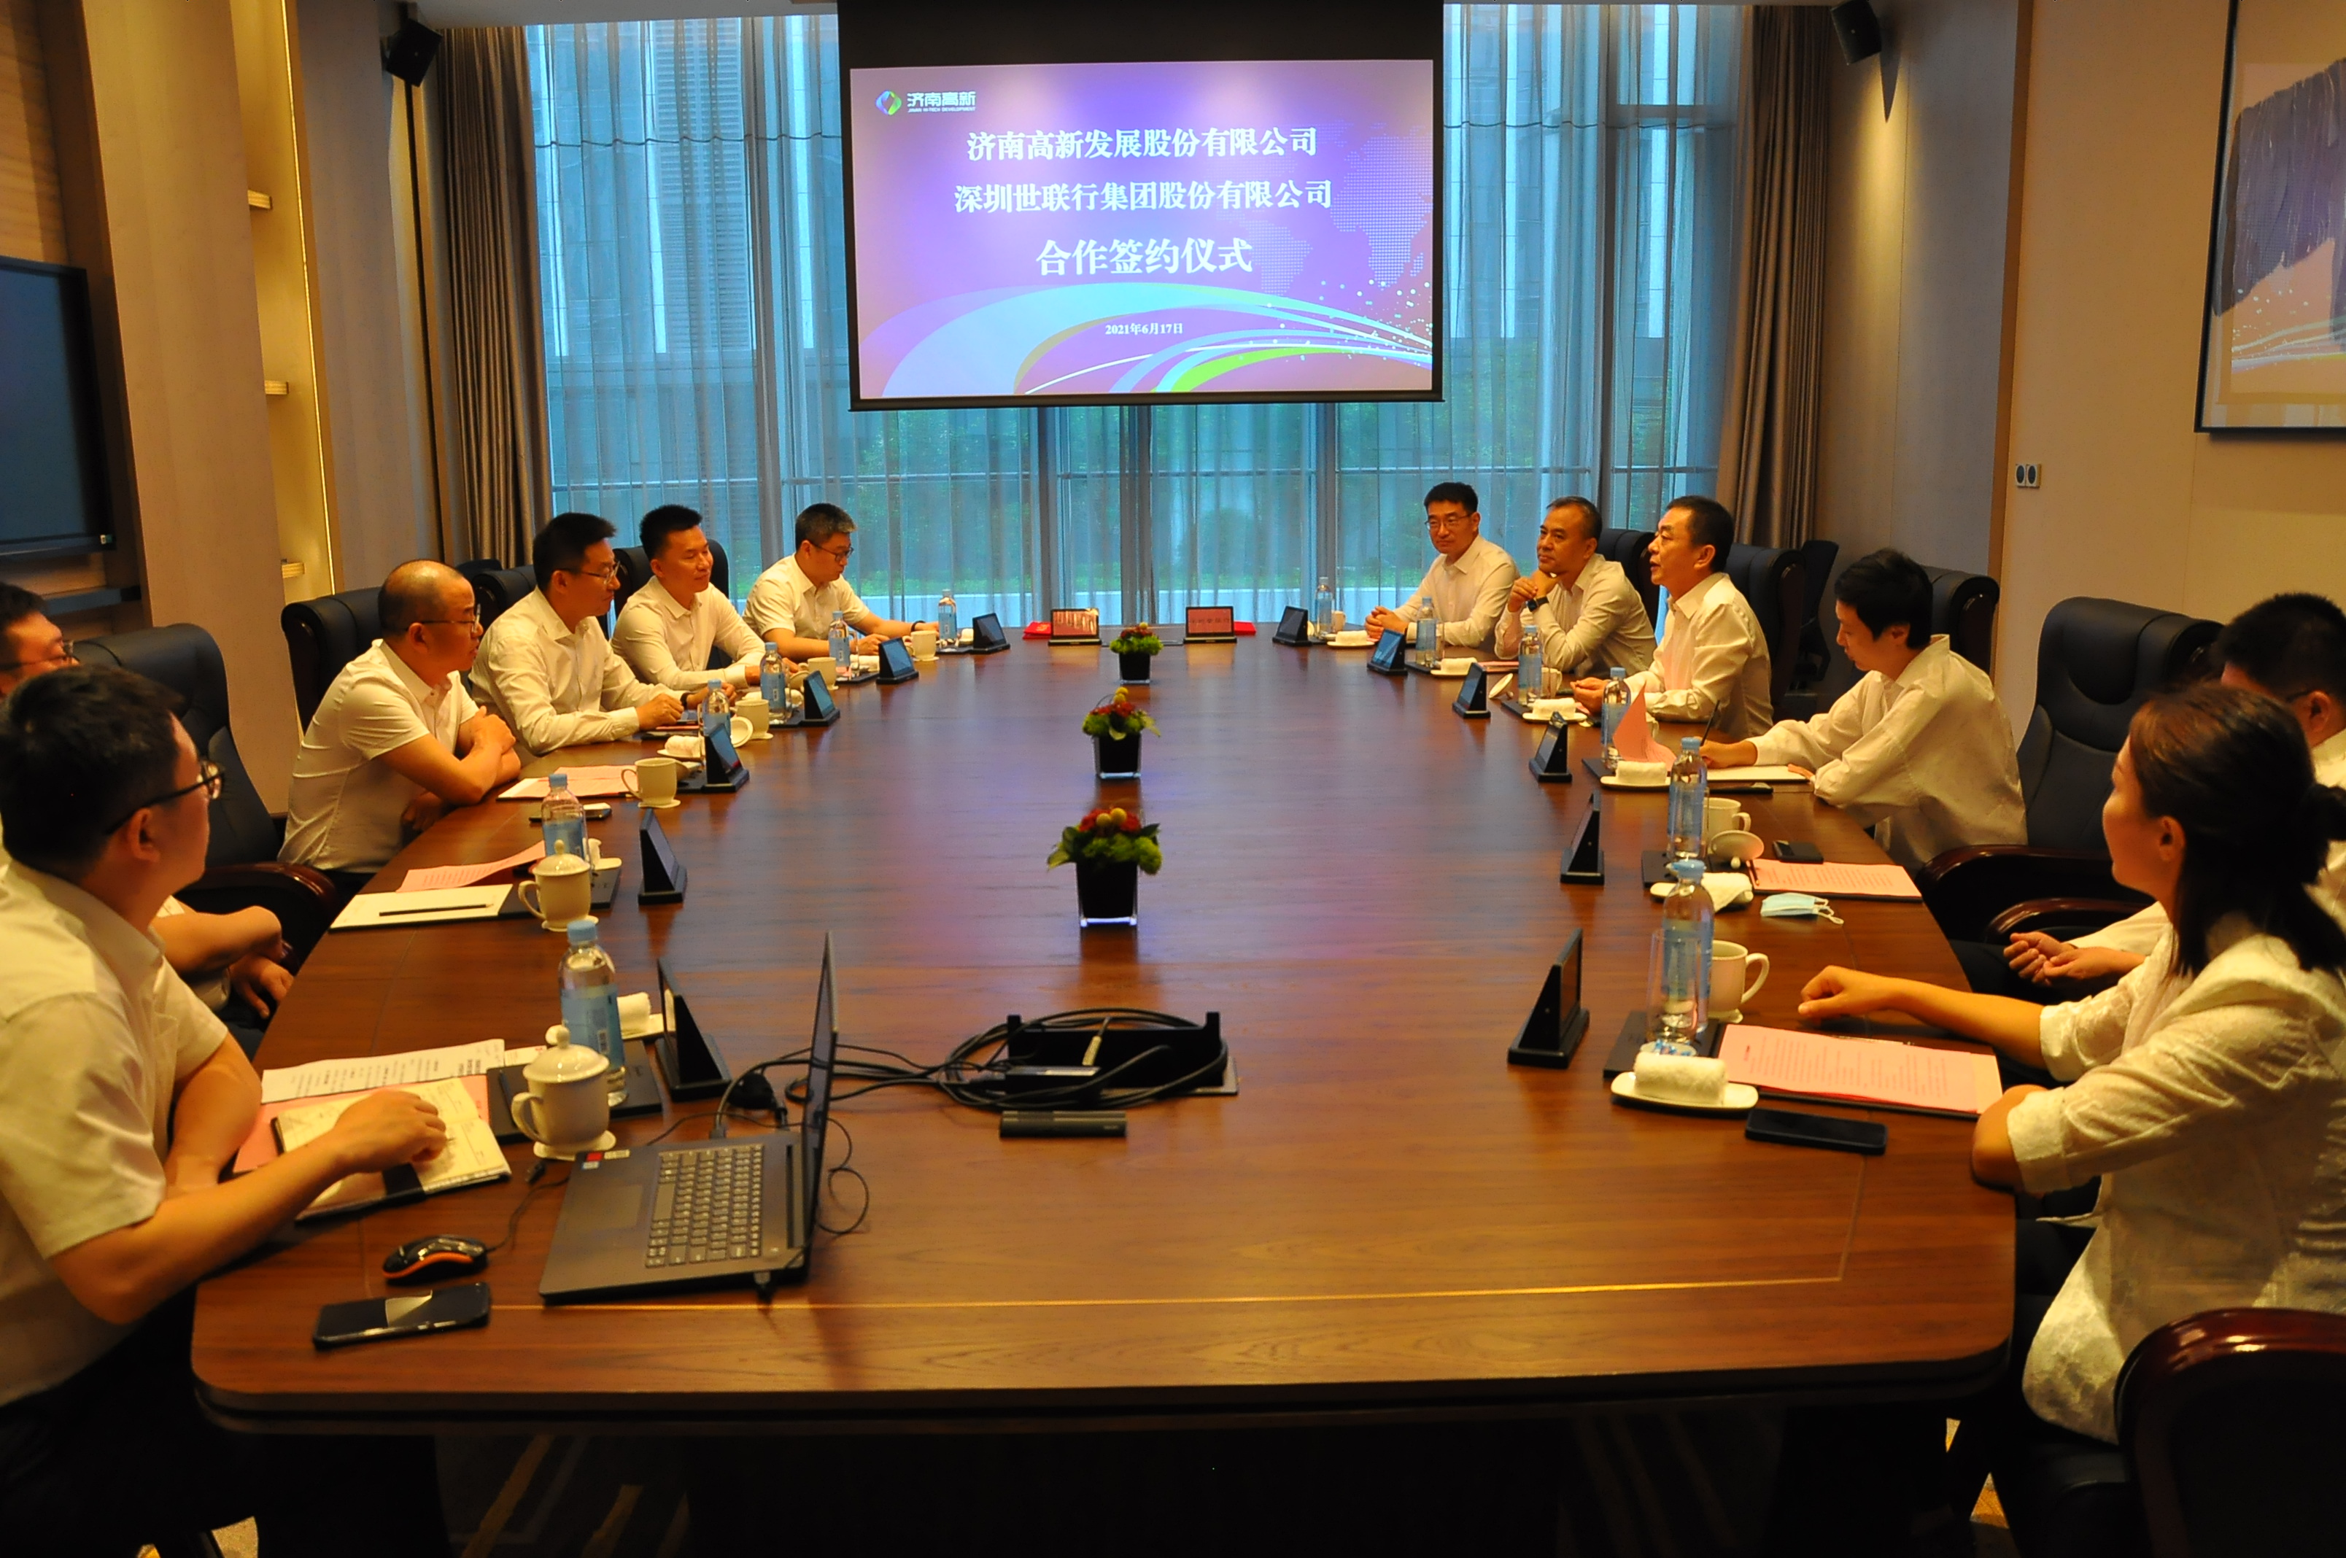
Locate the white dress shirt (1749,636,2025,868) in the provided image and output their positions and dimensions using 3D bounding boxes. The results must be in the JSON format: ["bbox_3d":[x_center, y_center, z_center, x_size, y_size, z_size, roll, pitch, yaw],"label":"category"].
[{"bbox_3d":[1.487,-0.032,3.650,0.470,0.520,0.480,1,11,7],"label":"white dress shirt"}]

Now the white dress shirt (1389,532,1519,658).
[{"bbox_3d":[1.095,-0.622,6.586,0.474,0.573,0.514,-10,14,-37],"label":"white dress shirt"}]

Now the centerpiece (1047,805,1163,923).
[{"bbox_3d":[-0.110,0.136,2.868,0.185,0.183,0.170,-1,11,0],"label":"centerpiece"}]

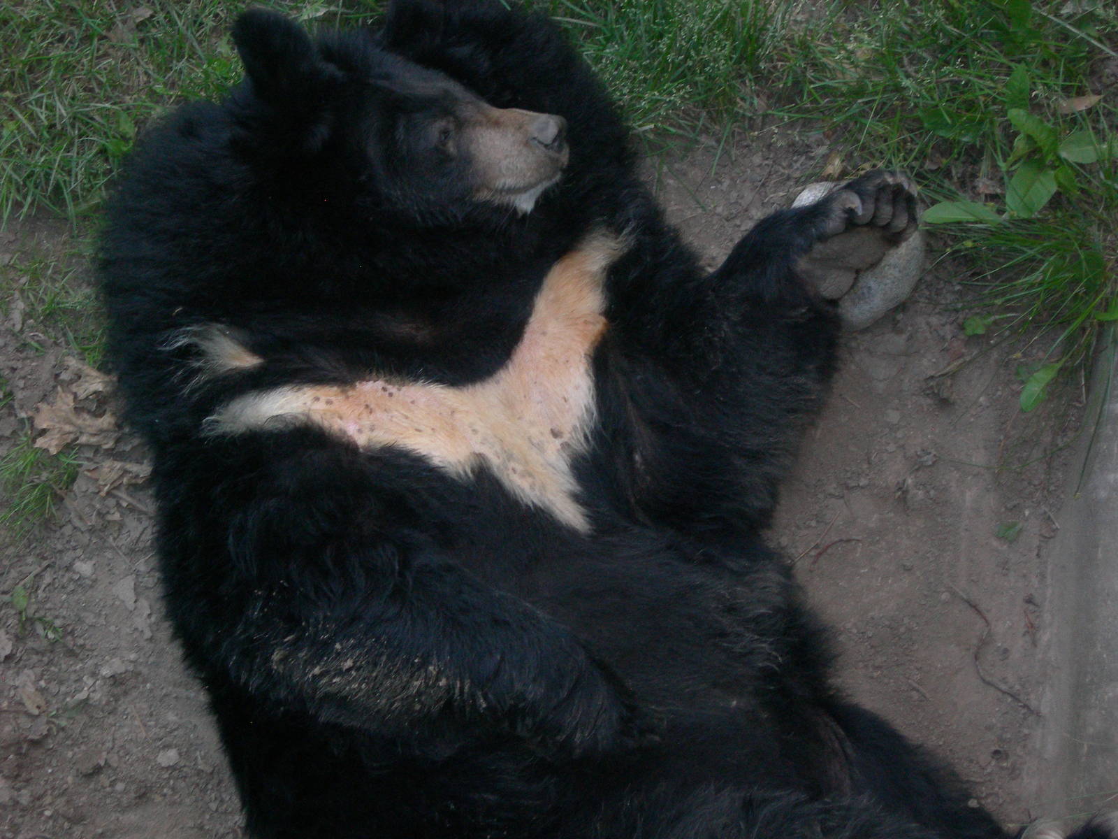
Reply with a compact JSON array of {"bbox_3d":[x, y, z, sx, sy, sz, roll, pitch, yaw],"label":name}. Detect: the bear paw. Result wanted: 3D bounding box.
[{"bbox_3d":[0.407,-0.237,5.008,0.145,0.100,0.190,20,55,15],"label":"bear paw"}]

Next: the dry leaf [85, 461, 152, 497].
[{"bbox_3d":[-0.582,0.073,4.877,0.081,0.025,0.041,-19,54,-15],"label":"dry leaf"}]

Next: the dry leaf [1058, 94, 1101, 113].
[{"bbox_3d":[0.745,-0.450,5.261,0.072,0.015,0.020,-18,54,-13],"label":"dry leaf"}]

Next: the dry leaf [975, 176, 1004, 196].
[{"bbox_3d":[0.606,-0.325,5.188,0.035,0.015,0.029,24,56,18],"label":"dry leaf"}]

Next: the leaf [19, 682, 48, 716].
[{"bbox_3d":[-0.664,0.355,4.665,0.027,0.012,0.042,-19,54,-15],"label":"leaf"}]

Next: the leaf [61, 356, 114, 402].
[{"bbox_3d":[-0.642,-0.062,4.983,0.057,0.025,0.068,-30,58,-21],"label":"leaf"}]

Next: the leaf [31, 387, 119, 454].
[{"bbox_3d":[-0.648,0.001,4.934,0.117,0.025,0.105,0,52,0],"label":"leaf"}]

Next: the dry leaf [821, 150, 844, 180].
[{"bbox_3d":[0.392,-0.359,5.213,0.020,0.018,0.051,21,55,16],"label":"dry leaf"}]

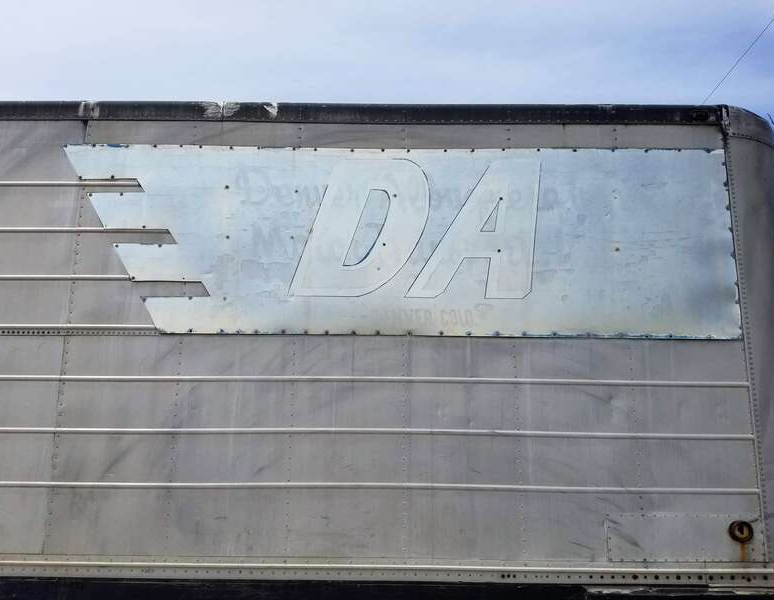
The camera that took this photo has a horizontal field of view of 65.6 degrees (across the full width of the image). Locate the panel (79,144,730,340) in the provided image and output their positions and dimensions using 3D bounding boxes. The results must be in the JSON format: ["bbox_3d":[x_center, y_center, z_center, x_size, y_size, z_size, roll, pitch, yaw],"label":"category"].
[{"bbox_3d":[0.033,-0.331,3.223,3.660,1.053,0.020,0,-11,0],"label":"panel"}]

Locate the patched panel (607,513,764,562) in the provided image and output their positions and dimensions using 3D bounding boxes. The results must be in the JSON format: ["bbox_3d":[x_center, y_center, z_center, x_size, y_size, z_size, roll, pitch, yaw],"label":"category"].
[{"bbox_3d":[1.463,1.166,2.931,0.770,0.220,0.020,0,-11,0],"label":"patched panel"}]

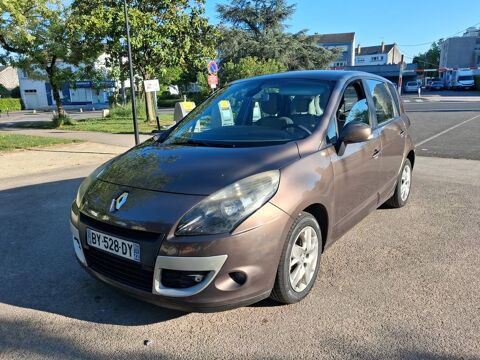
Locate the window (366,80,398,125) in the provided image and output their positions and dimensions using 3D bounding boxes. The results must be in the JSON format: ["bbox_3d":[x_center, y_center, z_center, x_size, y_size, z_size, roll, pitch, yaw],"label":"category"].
[{"bbox_3d":[1.477,-0.796,3.862,0.080,0.460,0.880,-15,1,38],"label":"window"}]

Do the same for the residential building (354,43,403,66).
[{"bbox_3d":[35.235,-29.406,97.000,10.500,10.800,8.500,8,16,38],"label":"residential building"}]

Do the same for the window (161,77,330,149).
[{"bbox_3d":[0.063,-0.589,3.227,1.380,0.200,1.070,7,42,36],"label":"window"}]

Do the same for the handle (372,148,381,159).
[{"bbox_3d":[1.216,-0.236,3.341,0.050,0.055,0.200,7,15,36],"label":"handle"}]

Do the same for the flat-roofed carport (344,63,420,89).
[{"bbox_3d":[18.284,-13.748,51.449,10.300,3.600,5.400,-2,12,0],"label":"flat-roofed carport"}]

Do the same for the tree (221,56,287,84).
[{"bbox_3d":[1.010,-7.105,28.000,4.700,4.200,4.200,-2,12,0],"label":"tree"}]

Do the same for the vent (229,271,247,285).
[{"bbox_3d":[-0.009,0.531,2.029,0.100,0.085,0.060,1,12,12],"label":"vent"}]

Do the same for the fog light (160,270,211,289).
[{"bbox_3d":[-0.299,0.551,2.071,0.260,0.120,0.110,3,13,23],"label":"fog light"}]

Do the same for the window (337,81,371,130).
[{"bbox_3d":[0.921,-0.600,3.136,0.080,0.500,0.800,-9,5,38],"label":"window"}]

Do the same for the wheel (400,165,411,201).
[{"bbox_3d":[1.997,0.027,4.619,0.160,0.445,0.445,7,15,36],"label":"wheel"}]

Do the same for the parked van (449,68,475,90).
[{"bbox_3d":[29.624,-13.435,50.300,2.150,2.800,5.800,3,13,19],"label":"parked van"}]

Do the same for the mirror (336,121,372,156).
[{"bbox_3d":[0.829,-0.311,2.730,0.230,0.250,0.190,7,15,36],"label":"mirror"}]

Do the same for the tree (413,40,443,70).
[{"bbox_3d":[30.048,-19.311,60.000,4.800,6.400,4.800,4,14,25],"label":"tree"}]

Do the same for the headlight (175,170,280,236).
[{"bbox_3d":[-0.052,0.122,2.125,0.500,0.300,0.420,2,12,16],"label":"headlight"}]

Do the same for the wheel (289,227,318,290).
[{"bbox_3d":[0.392,0.516,2.499,0.160,0.445,0.445,7,15,36],"label":"wheel"}]

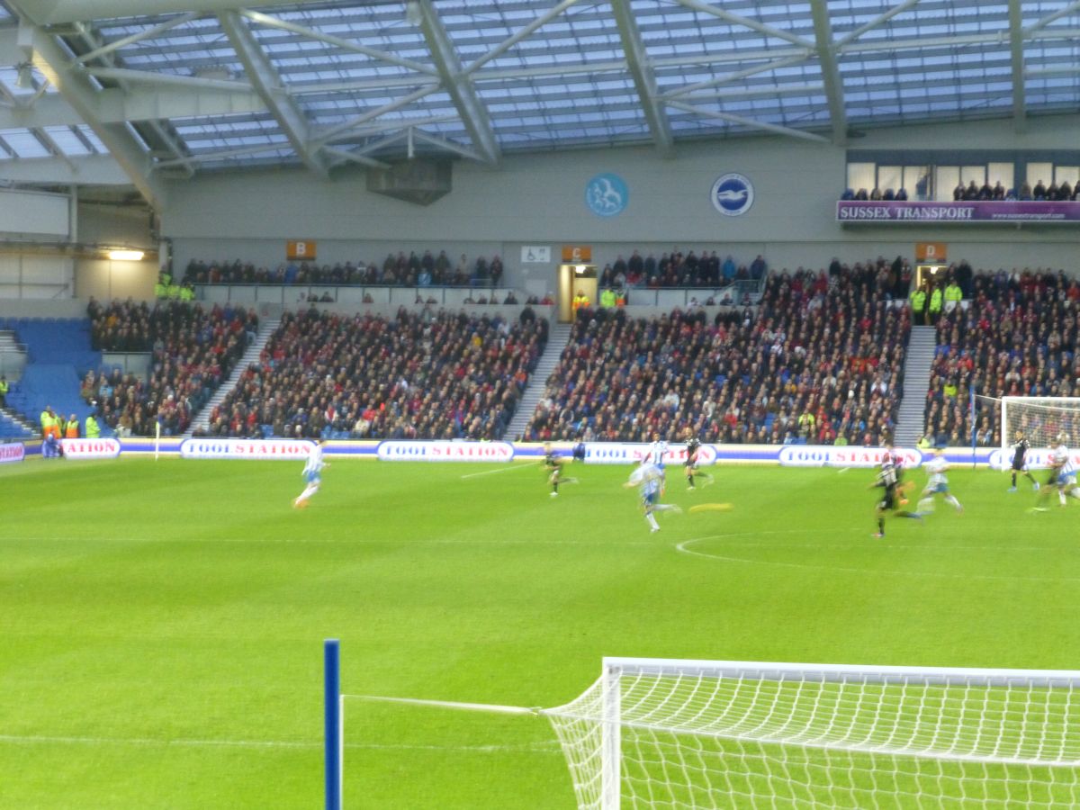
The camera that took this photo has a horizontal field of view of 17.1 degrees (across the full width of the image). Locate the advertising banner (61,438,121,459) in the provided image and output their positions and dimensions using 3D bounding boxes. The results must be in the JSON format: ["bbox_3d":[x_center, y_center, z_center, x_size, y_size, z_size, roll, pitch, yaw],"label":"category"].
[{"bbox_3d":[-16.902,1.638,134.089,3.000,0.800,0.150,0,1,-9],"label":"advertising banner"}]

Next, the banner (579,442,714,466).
[{"bbox_3d":[3.953,1.763,131.338,5.150,0.800,0.150,1,1,9],"label":"banner"}]

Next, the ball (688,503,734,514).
[{"bbox_3d":[4.217,2.548,88.715,0.220,0.220,0.220,1,1,9],"label":"ball"}]

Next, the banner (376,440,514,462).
[{"bbox_3d":[-3.489,1.678,132.464,5.200,0.800,0.150,1,1,9],"label":"banner"}]

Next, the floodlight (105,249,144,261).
[{"bbox_3d":[-17.826,-6.445,154.319,1.500,0.480,0.350,1,1,9],"label":"floodlight"}]

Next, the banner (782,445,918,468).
[{"bbox_3d":[11.238,1.878,130.237,5.200,0.800,0.150,1,1,9],"label":"banner"}]

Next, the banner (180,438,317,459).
[{"bbox_3d":[-10.822,1.632,133.573,5.200,0.800,0.150,1,1,9],"label":"banner"}]

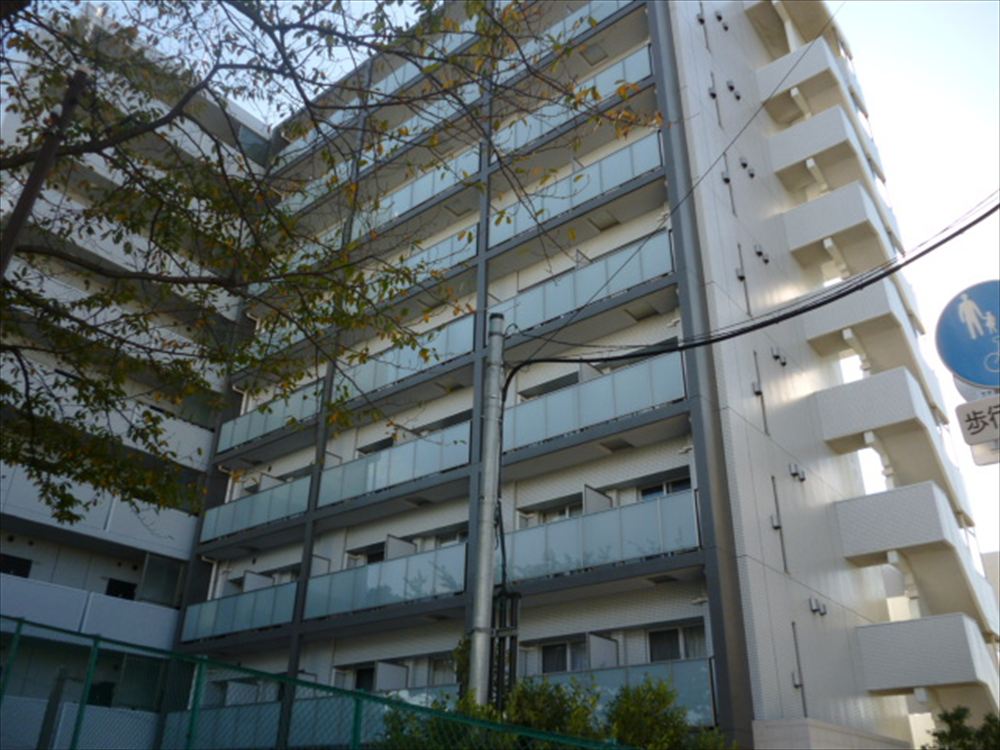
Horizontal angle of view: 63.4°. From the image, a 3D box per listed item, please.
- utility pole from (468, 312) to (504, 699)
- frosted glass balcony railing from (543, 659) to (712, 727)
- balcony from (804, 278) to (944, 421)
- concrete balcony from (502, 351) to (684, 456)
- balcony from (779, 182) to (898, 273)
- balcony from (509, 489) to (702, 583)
[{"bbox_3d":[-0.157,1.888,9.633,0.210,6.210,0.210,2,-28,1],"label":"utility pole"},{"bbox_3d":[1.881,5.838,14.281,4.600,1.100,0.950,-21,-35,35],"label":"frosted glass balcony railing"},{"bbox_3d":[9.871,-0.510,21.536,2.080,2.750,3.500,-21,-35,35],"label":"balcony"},{"bbox_3d":[1.621,0.666,16.757,4.850,1.040,0.130,-21,-35,35],"label":"concrete balcony"},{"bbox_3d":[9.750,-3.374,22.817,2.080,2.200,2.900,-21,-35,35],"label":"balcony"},{"bbox_3d":[1.850,3.365,15.704,4.850,1.100,0.950,-21,-35,35],"label":"balcony"}]

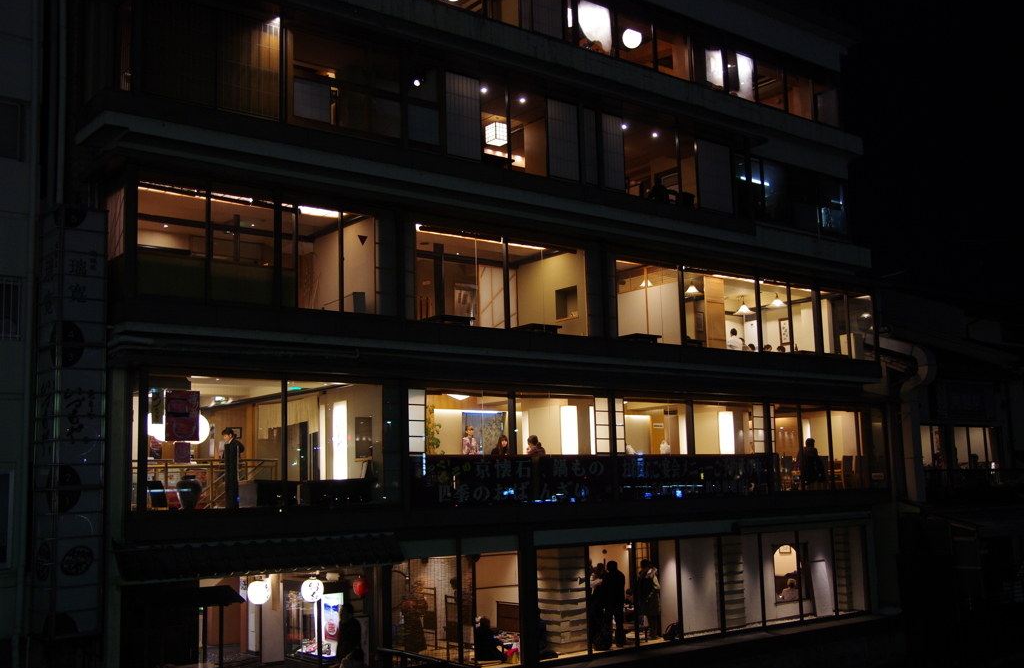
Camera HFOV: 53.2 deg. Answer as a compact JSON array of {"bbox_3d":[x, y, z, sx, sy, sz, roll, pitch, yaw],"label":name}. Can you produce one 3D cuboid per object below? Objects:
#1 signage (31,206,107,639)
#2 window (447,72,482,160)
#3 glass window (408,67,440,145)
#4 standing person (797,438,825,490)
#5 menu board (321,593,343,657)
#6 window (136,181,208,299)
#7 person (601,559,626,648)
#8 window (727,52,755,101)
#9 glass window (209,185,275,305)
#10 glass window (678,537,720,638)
[{"bbox_3d":[-6.619,1.263,15.306,0.669,6.263,1.050,5,-10,-37],"label":"signage"},{"bbox_3d":[-0.947,-4.285,20.160,0.845,1.689,0.100,5,-10,-36],"label":"window"},{"bbox_3d":[-1.691,-4.383,19.620,0.731,1.497,0.100,5,-10,-36],"label":"glass window"},{"bbox_3d":[8.239,3.662,28.195,0.520,1.580,0.400,0,-8,-9],"label":"standing person"},{"bbox_3d":[-3.039,4.908,17.203,0.450,1.050,0.100,5,-10,-37],"label":"menu board"},{"bbox_3d":[-5.418,-1.482,16.350,1.147,1.784,0.100,5,-10,-36],"label":"window"},{"bbox_3d":[2.110,5.648,21.373,0.520,1.720,0.360,-1,-8,-3],"label":"person"},{"bbox_3d":[5.804,-6.511,25.883,1.103,1.115,0.100,5,-10,-36],"label":"window"},{"bbox_3d":[-4.491,-1.458,17.040,1.161,1.878,0.100,5,-10,-36],"label":"glass window"},{"bbox_3d":[4.182,5.545,22.569,1.296,2.067,0.100,5,-10,-36],"label":"glass window"}]

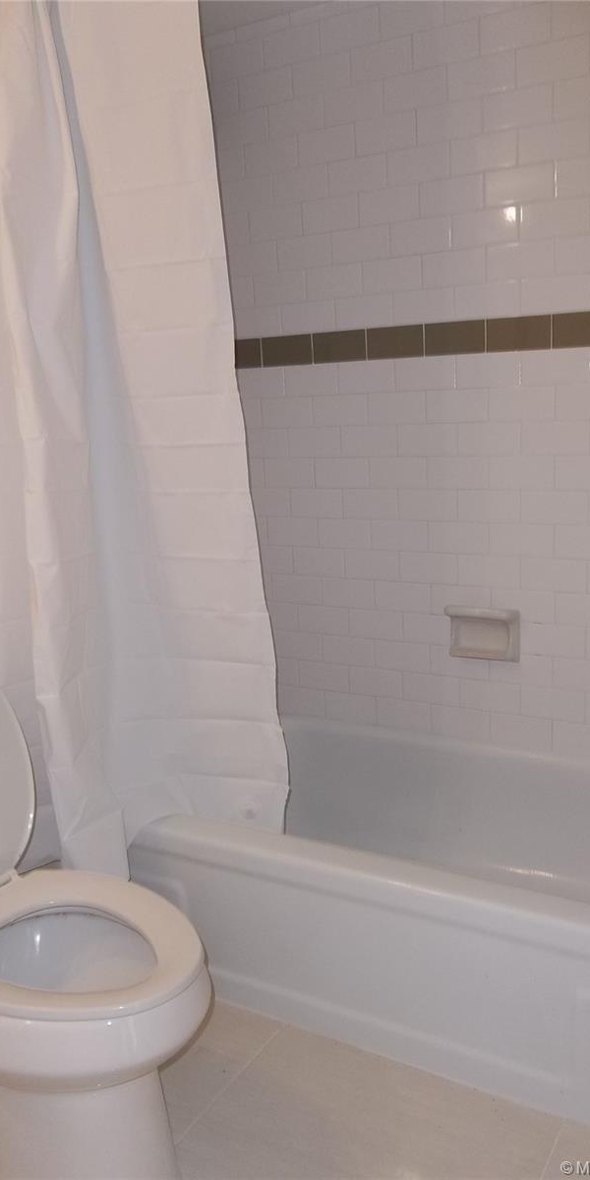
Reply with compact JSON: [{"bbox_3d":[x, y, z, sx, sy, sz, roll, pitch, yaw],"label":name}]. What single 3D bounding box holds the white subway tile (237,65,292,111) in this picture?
[{"bbox_3d":[-0.070,-1.249,2.292,0.153,0.076,0.009,4,14,29],"label":"white subway tile"}]

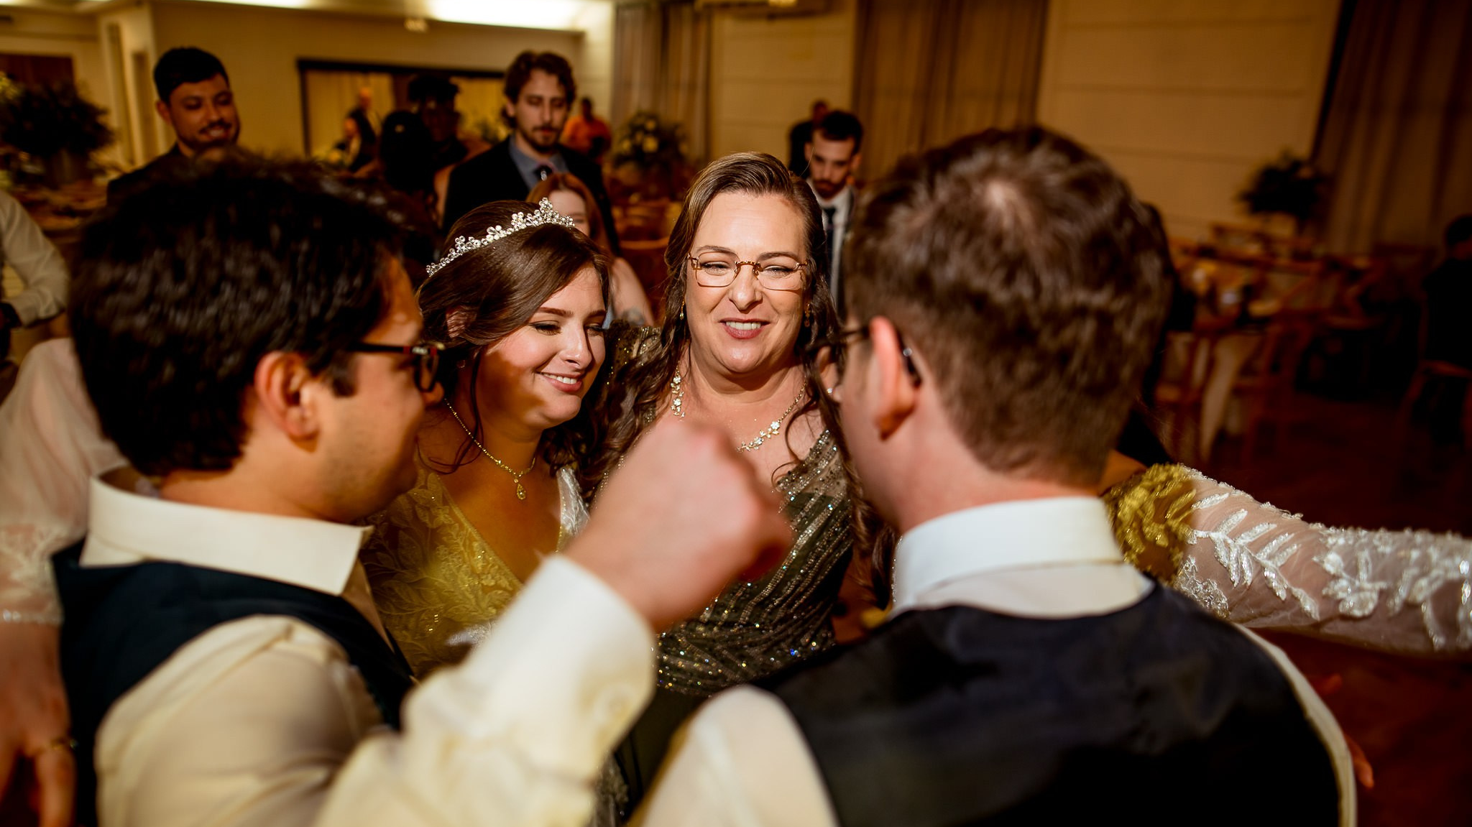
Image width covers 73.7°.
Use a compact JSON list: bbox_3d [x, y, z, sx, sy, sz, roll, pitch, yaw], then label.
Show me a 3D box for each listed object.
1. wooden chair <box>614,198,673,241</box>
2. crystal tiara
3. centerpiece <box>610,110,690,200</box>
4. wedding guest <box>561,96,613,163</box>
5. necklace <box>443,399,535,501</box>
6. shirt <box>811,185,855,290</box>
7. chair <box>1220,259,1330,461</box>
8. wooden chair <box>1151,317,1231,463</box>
[{"bbox_3d":[-0.782,-1.396,8.500,0.450,0.900,0.480,-1,18,-10],"label":"wooden chair"},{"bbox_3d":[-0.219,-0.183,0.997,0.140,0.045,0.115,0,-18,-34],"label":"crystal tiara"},{"bbox_3d":[-0.812,-2.442,9.300,0.660,0.760,0.660,2,17,-1],"label":"centerpiece"},{"bbox_3d":[-1.596,-2.483,10.558,0.500,1.720,0.320,-1,18,-10],"label":"wedding guest"},{"bbox_3d":[-0.260,0.028,1.050,0.135,0.115,0.115,-8,6,-28],"label":"necklace"},{"bbox_3d":[0.281,-0.379,3.102,0.440,0.680,0.260,4,18,6],"label":"shirt"},{"bbox_3d":[2.965,-0.291,5.400,0.480,0.940,0.440,-1,18,-10],"label":"chair"},{"bbox_3d":[2.230,-0.111,4.800,0.430,0.900,0.480,14,21,33],"label":"wooden chair"}]

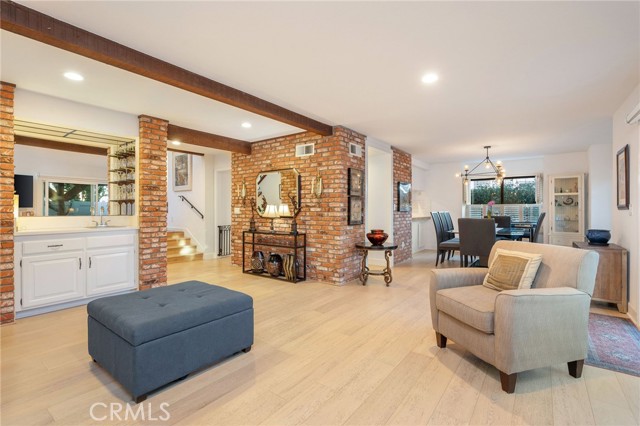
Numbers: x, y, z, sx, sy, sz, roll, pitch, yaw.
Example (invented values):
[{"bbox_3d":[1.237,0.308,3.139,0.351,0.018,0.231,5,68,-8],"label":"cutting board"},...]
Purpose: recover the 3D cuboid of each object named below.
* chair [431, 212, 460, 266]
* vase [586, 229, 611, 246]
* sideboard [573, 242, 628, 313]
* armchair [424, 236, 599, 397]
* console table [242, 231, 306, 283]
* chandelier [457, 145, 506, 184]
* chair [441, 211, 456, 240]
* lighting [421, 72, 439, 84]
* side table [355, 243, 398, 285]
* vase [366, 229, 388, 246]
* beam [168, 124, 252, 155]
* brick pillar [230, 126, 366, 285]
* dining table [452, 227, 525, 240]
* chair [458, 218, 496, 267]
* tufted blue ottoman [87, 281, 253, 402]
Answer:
[{"bbox_3d":[2.679,0.540,6.261,0.600,1.110,0.470,0,1,37],"label":"chair"},{"bbox_3d":[3.554,0.319,3.850,0.235,0.180,0.235,0,1,37],"label":"vase"},{"bbox_3d":[3.443,0.761,3.756,0.410,0.702,0.750,0,1,37],"label":"sideboard"},{"bbox_3d":[1.445,0.701,2.317,0.815,0.865,0.765,0,0,-16],"label":"armchair"},{"bbox_3d":[-0.799,0.722,5.262,1.297,0.775,0.270,0,1,37],"label":"console table"},{"bbox_3d":[3.284,-0.950,6.131,0.900,0.780,0.950,0,1,37],"label":"chandelier"},{"bbox_3d":[3.111,0.534,6.837,0.600,1.110,0.480,0,1,37],"label":"chair"},{"bbox_3d":[1.096,-1.336,3.017,0.165,0.030,0.165,0,1,37],"label":"lighting"},{"bbox_3d":[0.907,0.811,4.776,0.660,0.600,0.660,0,0,0],"label":"side table"},{"bbox_3d":[0.914,0.390,4.770,0.340,0.250,0.340,0,0,11],"label":"vase"},{"bbox_3d":[-1.901,-1.245,5.221,0.140,0.210,1.680,0,1,37],"label":"beam"},{"bbox_3d":[-0.500,-0.112,5.715,2.657,2.430,0.837,0,1,37],"label":"brick pillar"},{"bbox_3d":[3.461,0.722,6.100,1.170,0.750,2.100,0,1,37],"label":"dining table"},{"bbox_3d":[2.738,0.595,5.179,0.530,1.020,0.600,0,1,37],"label":"chair"},{"bbox_3d":[-1.163,0.906,2.406,0.880,0.460,0.880,0,1,38],"label":"tufted blue ottoman"}]

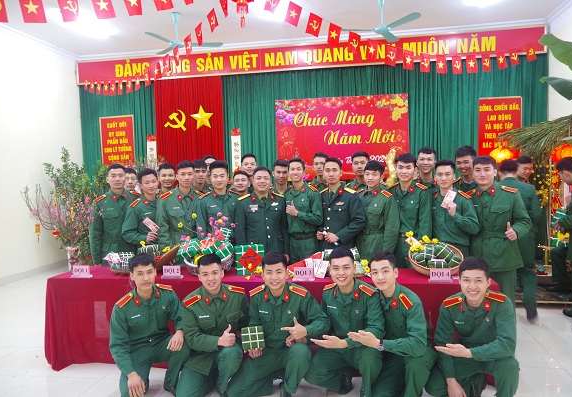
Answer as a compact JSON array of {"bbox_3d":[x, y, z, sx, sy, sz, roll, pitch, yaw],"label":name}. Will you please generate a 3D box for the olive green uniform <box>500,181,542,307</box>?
[{"bbox_3d":[2.427,0.449,4.727,0.500,1.360,0.380,-1,2,12],"label":"olive green uniform"}]

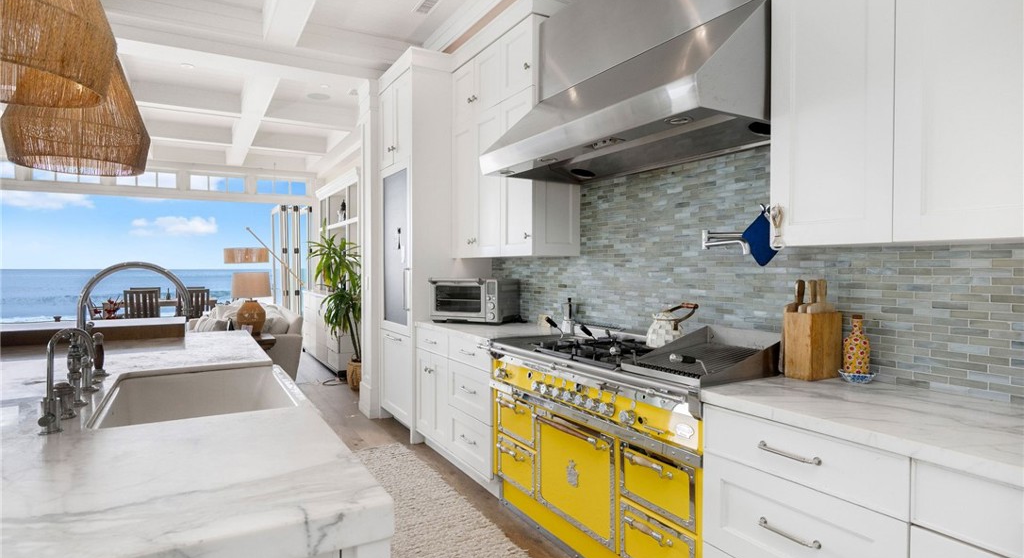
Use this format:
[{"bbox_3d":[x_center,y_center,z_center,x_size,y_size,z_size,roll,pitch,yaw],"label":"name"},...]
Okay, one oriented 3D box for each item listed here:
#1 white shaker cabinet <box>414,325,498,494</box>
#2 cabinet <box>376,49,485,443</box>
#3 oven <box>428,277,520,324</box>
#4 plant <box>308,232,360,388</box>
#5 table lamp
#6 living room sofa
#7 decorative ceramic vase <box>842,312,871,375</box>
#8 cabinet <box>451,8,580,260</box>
[{"bbox_3d":[-0.140,0.800,3.742,0.660,0.907,1.206,-1,1,-30],"label":"white shaker cabinet"},{"bbox_3d":[-0.660,-0.251,4.583,0.695,2.979,0.804,-1,1,-30],"label":"cabinet"},{"bbox_3d":[-0.267,0.173,3.959,0.530,0.322,0.400,0,1,25],"label":"oven"},{"bbox_3d":[-1.908,0.302,6.080,0.750,1.820,0.750,-1,1,-30],"label":"plant"},{"bbox_3d":[-2.706,0.252,5.600,0.380,0.675,0.380,-1,1,-30],"label":"table lamp"},{"bbox_3d":[-3.433,0.765,6.784,1.050,0.869,2.250,-1,1,-30],"label":"living room sofa"},{"bbox_3d":[1.238,0.241,1.940,0.080,0.222,0.080,-1,1,-30],"label":"decorative ceramic vase"},{"bbox_3d":[-0.017,-0.871,3.814,0.355,1.442,1.156,-1,1,-30],"label":"cabinet"}]

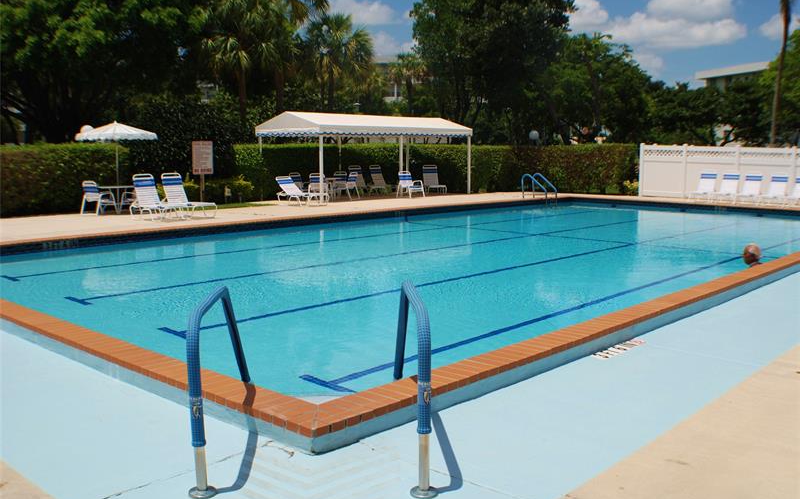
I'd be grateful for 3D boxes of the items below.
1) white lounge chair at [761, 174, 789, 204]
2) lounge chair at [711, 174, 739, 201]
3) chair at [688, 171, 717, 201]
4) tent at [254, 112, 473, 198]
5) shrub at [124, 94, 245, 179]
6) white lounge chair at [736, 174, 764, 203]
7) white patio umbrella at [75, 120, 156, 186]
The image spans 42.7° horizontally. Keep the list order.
[{"bbox_3d":[11.128,-1.796,30.400,0.640,0.930,1.400,4,7,33],"label":"white lounge chair"},{"bbox_3d":[9.990,-1.909,31.400,0.640,0.930,1.400,4,7,33],"label":"lounge chair"},{"bbox_3d":[9.432,-1.971,31.900,0.640,0.930,1.400,4,7,33],"label":"chair"},{"bbox_3d":[-0.996,-2.976,32.657,2.850,2.600,7.000,5,8,41],"label":"tent"},{"bbox_3d":[-6.846,-3.288,32.500,3.000,3.200,3.500,5,8,41],"label":"shrub"},{"bbox_3d":[10.541,-1.848,30.900,0.640,0.930,1.400,4,7,33],"label":"white lounge chair"},{"bbox_3d":[-6.983,-2.032,25.200,2.030,2.280,2.030,0,6,0],"label":"white patio umbrella"}]

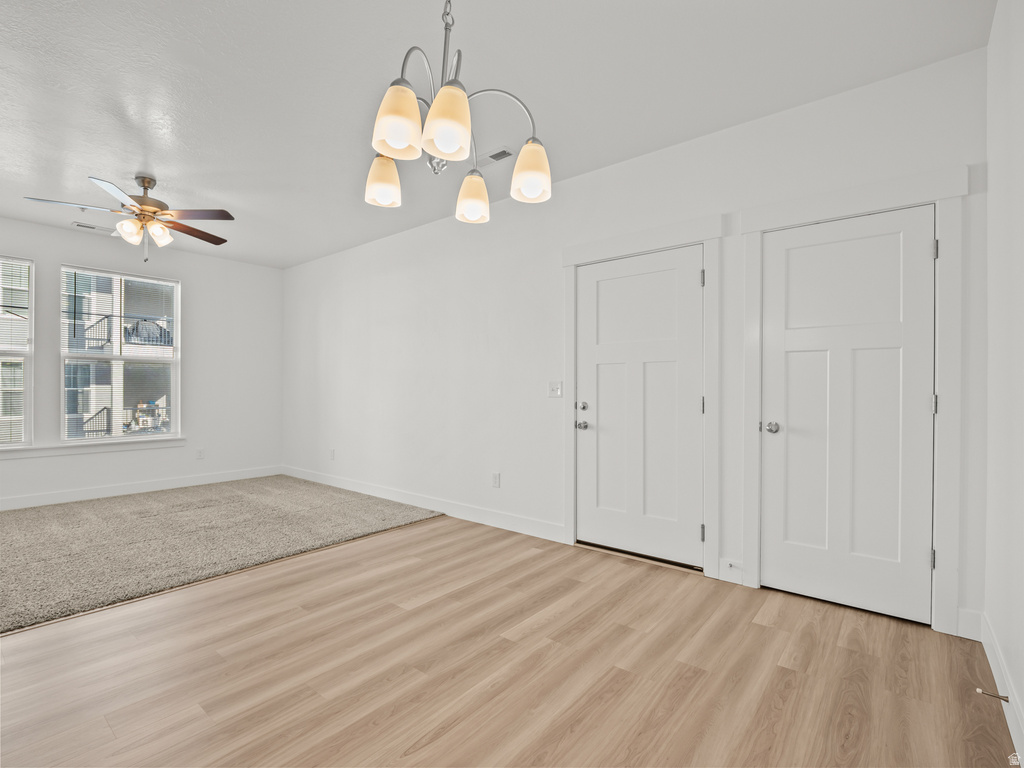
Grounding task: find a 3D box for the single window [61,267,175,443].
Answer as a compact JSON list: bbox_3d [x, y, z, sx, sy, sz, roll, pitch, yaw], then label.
[{"bbox_3d":[-4.181,-0.297,5.099,0.100,1.775,0.994,0,0,39],"label":"single window"}]

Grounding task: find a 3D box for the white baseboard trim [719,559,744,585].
[{"bbox_3d":[1.319,1.123,2.850,0.135,0.133,0.016,0,0,39],"label":"white baseboard trim"}]

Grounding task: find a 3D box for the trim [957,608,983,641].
[{"bbox_3d":[2.131,1.124,2.199,0.087,0.133,0.016,0,0,39],"label":"trim"}]

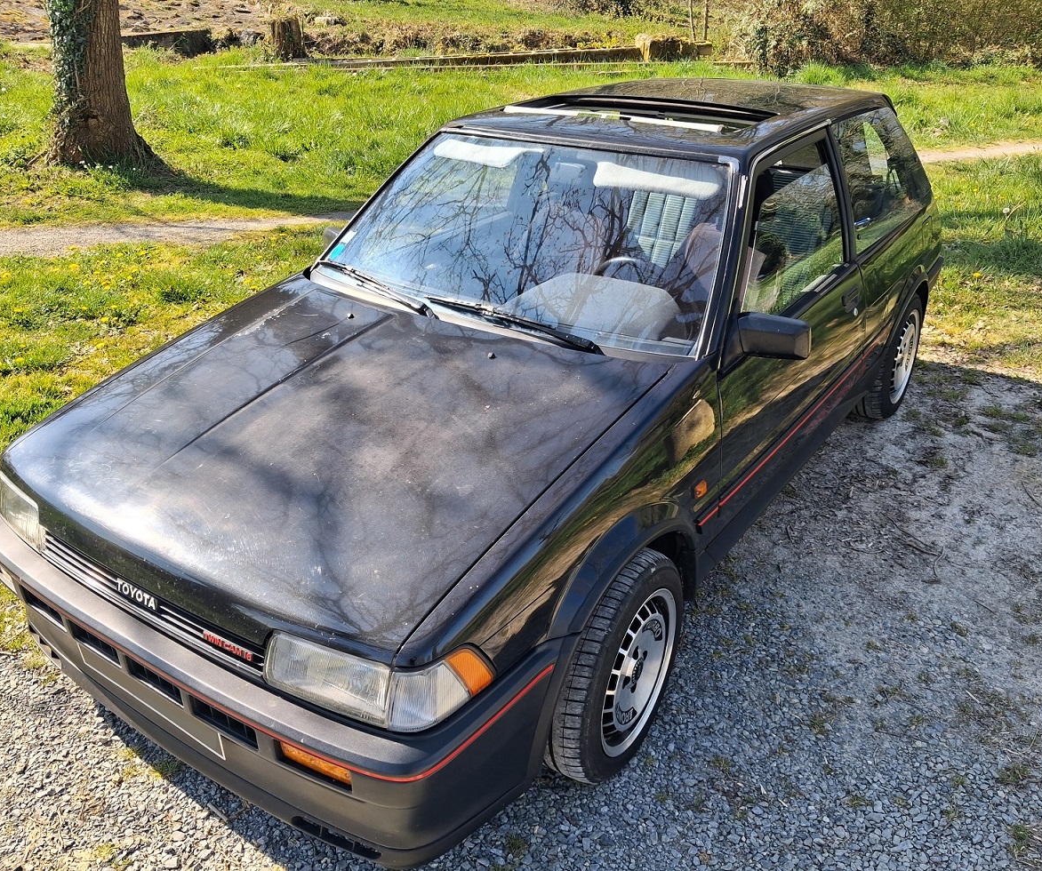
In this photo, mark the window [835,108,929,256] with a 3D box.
[{"bbox_3d":[1.379,-1.013,3.416,0.050,0.440,1.060,-7,18,40],"label":"window"}]

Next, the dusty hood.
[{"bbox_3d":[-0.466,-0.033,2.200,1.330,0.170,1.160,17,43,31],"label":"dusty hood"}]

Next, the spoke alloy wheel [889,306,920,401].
[{"bbox_3d":[1.612,-0.362,4.007,0.170,0.417,0.417,17,32,31],"label":"spoke alloy wheel"}]

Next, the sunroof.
[{"bbox_3d":[0.406,-1.093,3.068,0.840,0.060,0.400,17,32,31],"label":"sunroof"}]

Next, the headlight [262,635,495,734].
[{"bbox_3d":[-0.268,0.405,1.653,0.380,0.130,0.230,17,32,31],"label":"headlight"}]

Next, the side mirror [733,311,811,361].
[{"bbox_3d":[0.645,-0.263,2.307,0.160,0.100,0.100,17,32,31],"label":"side mirror"}]

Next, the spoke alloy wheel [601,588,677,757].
[{"bbox_3d":[0.219,0.552,2.232,0.170,0.417,0.417,16,31,28],"label":"spoke alloy wheel"}]

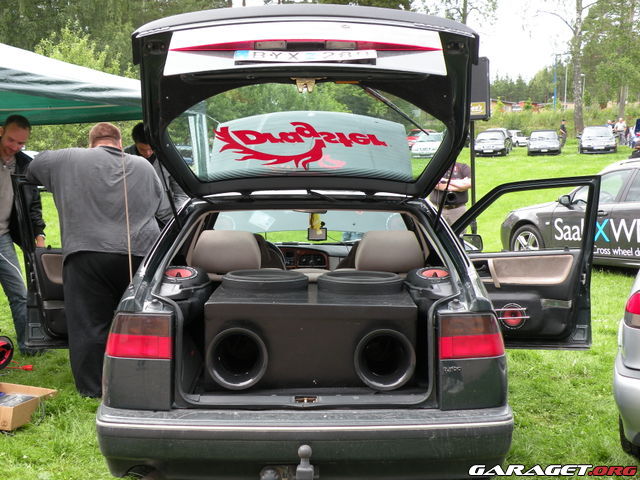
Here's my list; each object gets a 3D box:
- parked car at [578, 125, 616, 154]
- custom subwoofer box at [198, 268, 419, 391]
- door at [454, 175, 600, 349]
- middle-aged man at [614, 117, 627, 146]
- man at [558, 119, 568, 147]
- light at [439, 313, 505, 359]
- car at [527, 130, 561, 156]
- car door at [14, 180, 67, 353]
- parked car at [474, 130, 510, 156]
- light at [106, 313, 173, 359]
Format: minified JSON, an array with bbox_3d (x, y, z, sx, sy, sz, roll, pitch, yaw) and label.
[{"bbox_3d":[13.908,-4.978,51.800,1.760,1.420,4.500,1,6,13],"label":"parked car"},{"bbox_3d":[-0.039,0.380,4.500,0.880,0.410,0.580,0,6,-1],"label":"custom subwoofer box"},{"bbox_3d":[1.283,0.135,6.908,1.130,1.140,0.240,1,6,9],"label":"door"},{"bbox_3d":[19.174,-6.903,66.000,0.450,1.770,0.580,-4,8,-35],"label":"middle-aged man"},{"bbox_3d":[15.417,-6.718,65.500,0.380,1.770,0.500,-5,8,-40],"label":"man"},{"bbox_3d":[0.597,0.375,4.070,0.280,0.175,0.190,-1,6,-8],"label":"light"},{"bbox_3d":[11.941,-5.142,55.000,1.700,1.400,4.500,1,6,11],"label":"car"},{"bbox_3d":[-1.461,0.135,6.908,1.130,1.140,0.240,-1,6,-9],"label":"car door"},{"bbox_3d":[9.303,-5.203,56.000,1.720,1.400,4.550,1,6,6],"label":"parked car"},{"bbox_3d":[-0.708,0.375,4.070,0.280,0.175,0.190,1,6,8],"label":"light"}]

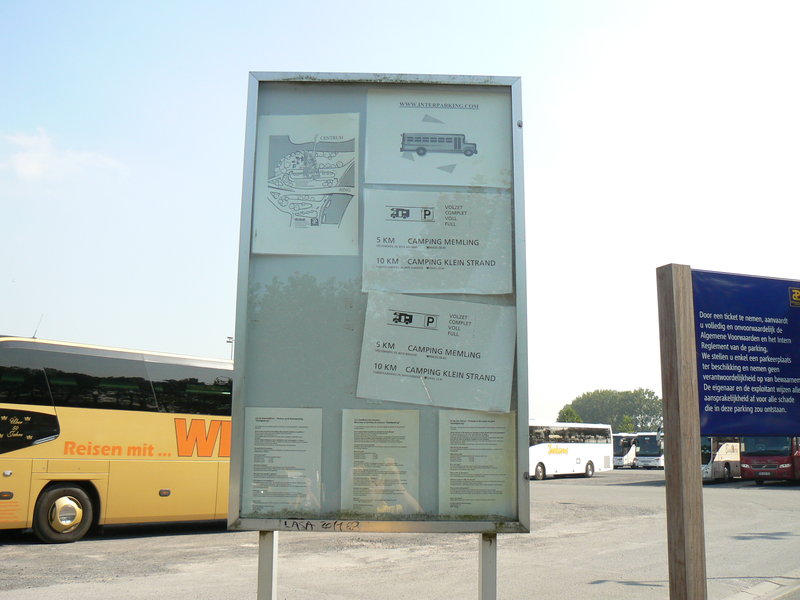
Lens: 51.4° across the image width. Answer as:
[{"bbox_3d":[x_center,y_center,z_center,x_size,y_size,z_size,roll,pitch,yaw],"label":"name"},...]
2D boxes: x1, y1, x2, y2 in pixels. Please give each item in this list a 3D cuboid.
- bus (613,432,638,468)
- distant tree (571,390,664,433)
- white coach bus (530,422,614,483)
[{"bbox_3d":[24.279,15.507,85.116,2.550,3.500,12.100,-8,-13,38],"label":"bus"},{"bbox_3d":[40.156,22.861,153.408,18.000,13.600,13.000,-2,-11,14],"label":"distant tree"},{"bbox_3d":[9.776,9.805,54.049,2.550,3.500,12.100,-9,-14,41],"label":"white coach bus"}]

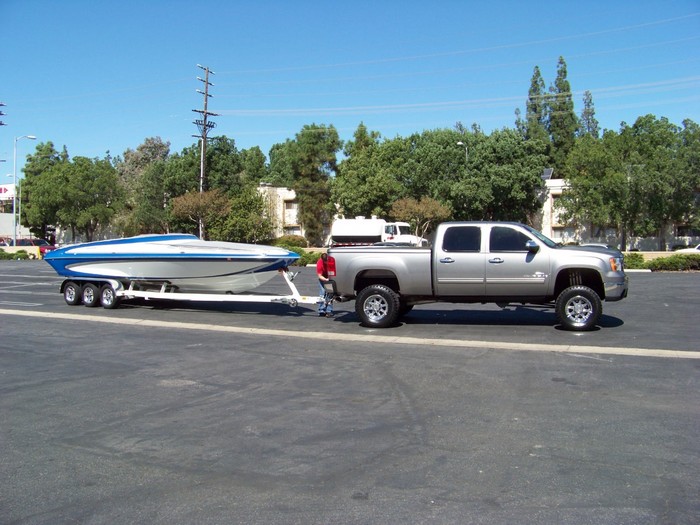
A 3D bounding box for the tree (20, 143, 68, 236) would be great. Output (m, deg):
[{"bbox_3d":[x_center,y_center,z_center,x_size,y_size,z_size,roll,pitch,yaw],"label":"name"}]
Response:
[{"bbox_3d":[-36.330,-7.557,86.857,6.300,13.560,6.200,0,1,0],"label":"tree"}]

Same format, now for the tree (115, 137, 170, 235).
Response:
[{"bbox_3d":[-20.807,-6.600,73.000,5.615,12.068,5.615,0,2,-16],"label":"tree"}]

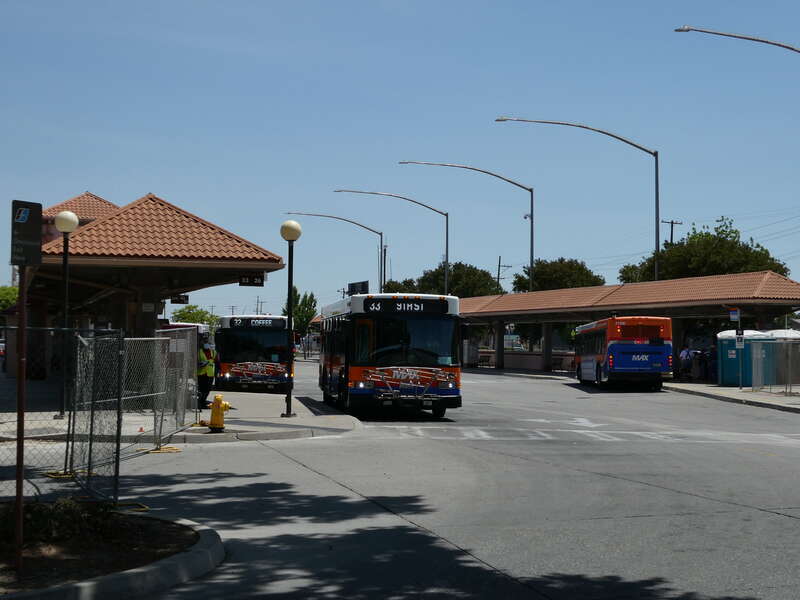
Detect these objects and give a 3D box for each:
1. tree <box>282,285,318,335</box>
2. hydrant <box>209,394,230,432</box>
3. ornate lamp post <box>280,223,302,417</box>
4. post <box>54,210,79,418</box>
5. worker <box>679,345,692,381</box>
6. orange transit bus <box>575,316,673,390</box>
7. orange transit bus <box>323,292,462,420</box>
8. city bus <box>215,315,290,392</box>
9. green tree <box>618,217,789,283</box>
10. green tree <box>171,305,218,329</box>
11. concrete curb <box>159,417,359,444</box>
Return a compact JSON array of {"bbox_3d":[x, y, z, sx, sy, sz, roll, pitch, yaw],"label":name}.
[{"bbox_3d":[-9.019,2.019,112.000,3.200,6.600,3.200,0,-2,0],"label":"tree"},{"bbox_3d":[-3.098,1.941,21.235,0.340,0.660,0.330,-1,-3,30],"label":"hydrant"},{"bbox_3d":[-2.397,0.411,27.400,0.470,4.320,0.470,0,-2,0],"label":"ornate lamp post"},{"bbox_3d":[-6.911,0.311,25.708,0.490,4.250,0.490,0,-2,0],"label":"post"},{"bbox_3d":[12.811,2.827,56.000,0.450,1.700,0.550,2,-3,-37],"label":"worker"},{"bbox_3d":[9.824,2.494,56.346,2.600,3.030,12.200,0,-2,1],"label":"orange transit bus"},{"bbox_3d":[-0.588,1.541,34.267,2.600,2.920,12.100,0,-2,-7],"label":"orange transit bus"},{"bbox_3d":[-5.809,2.146,49.297,2.580,2.920,12.200,1,-2,-8],"label":"city bus"},{"bbox_3d":[16.537,-0.409,68.000,9.200,8.800,8.800,0,-2,0],"label":"green tree"},{"bbox_3d":[-15.112,2.396,92.000,3.700,4.900,3.700,0,-2,0],"label":"green tree"},{"bbox_3d":[-2.507,2.432,23.421,4.000,0.170,3.000,1,-2,-18],"label":"concrete curb"}]

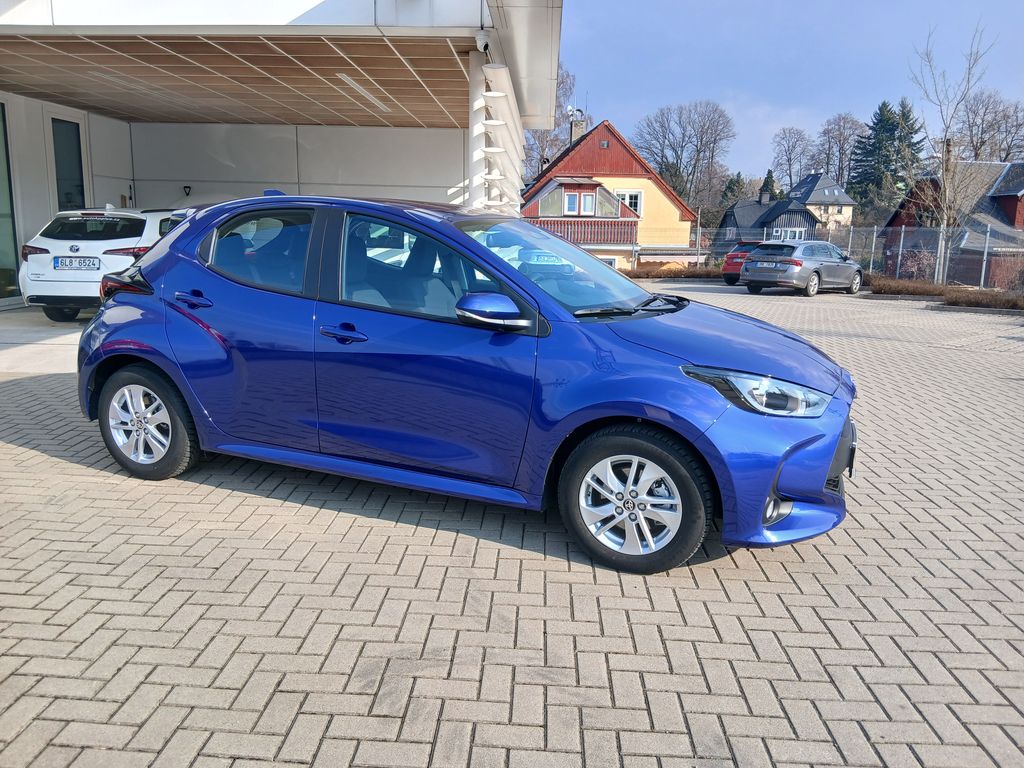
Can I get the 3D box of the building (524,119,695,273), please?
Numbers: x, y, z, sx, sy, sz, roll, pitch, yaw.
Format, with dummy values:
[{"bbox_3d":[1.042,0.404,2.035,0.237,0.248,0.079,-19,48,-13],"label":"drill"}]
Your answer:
[{"bbox_3d":[4.236,-9.504,41.599,9.000,7.970,9.400,0,11,-4],"label":"building"}]

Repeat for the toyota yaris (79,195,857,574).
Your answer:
[{"bbox_3d":[-0.337,-0.240,4.175,3.940,1.500,1.760,5,12,20],"label":"toyota yaris"}]

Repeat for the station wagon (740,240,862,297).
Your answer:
[{"bbox_3d":[8.234,-3.316,21.800,4.690,1.480,1.850,-9,15,-42],"label":"station wagon"}]

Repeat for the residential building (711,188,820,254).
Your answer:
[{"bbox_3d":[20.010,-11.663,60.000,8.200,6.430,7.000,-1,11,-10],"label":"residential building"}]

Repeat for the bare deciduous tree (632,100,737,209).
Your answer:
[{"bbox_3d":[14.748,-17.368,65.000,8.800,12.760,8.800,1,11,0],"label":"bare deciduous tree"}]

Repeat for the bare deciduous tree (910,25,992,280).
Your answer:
[{"bbox_3d":[13.823,-7.172,24.300,2.600,8.060,2.600,1,11,0],"label":"bare deciduous tree"}]

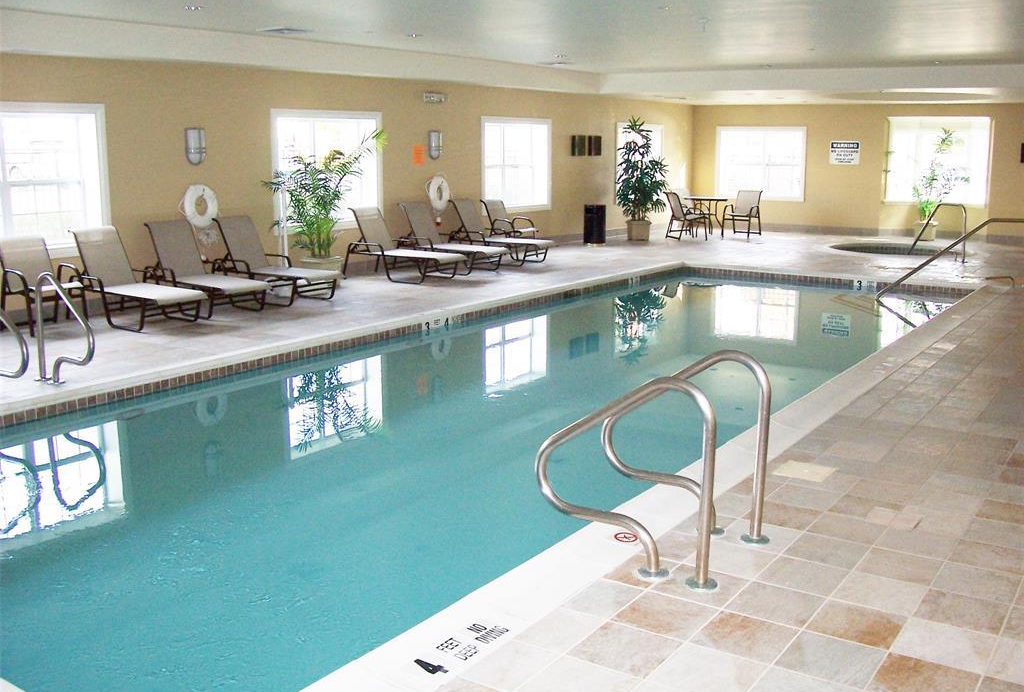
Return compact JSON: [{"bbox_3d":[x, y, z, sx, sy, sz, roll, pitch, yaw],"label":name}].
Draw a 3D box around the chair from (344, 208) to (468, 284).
[{"bbox_3d":[-1.426,-1.346,13.237,1.620,0.920,0.710,7,13,34],"label":"chair"}]

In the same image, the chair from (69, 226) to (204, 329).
[{"bbox_3d":[-3.750,-0.696,10.076,1.580,0.920,0.700,7,13,34],"label":"chair"}]

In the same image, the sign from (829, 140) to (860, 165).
[{"bbox_3d":[6.666,-3.856,20.128,0.610,0.460,0.020,7,13,34],"label":"sign"}]

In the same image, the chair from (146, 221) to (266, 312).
[{"bbox_3d":[-3.280,-0.836,10.854,1.330,0.950,0.690,5,12,27],"label":"chair"}]

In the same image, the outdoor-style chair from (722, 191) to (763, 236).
[{"bbox_3d":[4.408,-2.500,19.192,0.570,0.900,0.660,7,13,34],"label":"outdoor-style chair"}]

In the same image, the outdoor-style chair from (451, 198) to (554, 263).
[{"bbox_3d":[-0.126,-1.716,15.115,1.610,0.920,0.690,7,13,34],"label":"outdoor-style chair"}]

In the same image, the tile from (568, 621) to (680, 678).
[{"bbox_3d":[0.395,1.051,3.479,0.300,0.010,0.300,7,13,34],"label":"tile"}]

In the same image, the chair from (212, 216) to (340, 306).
[{"bbox_3d":[-2.596,-0.970,11.280,1.600,0.910,0.670,7,13,34],"label":"chair"}]

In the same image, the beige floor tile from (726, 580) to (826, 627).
[{"bbox_3d":[1.002,0.983,3.814,0.300,0.010,0.300,7,13,34],"label":"beige floor tile"}]

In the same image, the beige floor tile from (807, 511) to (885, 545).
[{"bbox_3d":[1.530,0.834,4.577,0.300,0.010,0.300,7,13,34],"label":"beige floor tile"}]

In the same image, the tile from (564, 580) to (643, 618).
[{"bbox_3d":[0.349,0.957,3.791,0.200,0.010,0.300,7,13,34],"label":"tile"}]

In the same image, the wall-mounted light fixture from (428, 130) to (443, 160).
[{"bbox_3d":[-1.128,-3.024,15.170,0.100,0.430,0.270,7,13,34],"label":"wall-mounted light fixture"}]

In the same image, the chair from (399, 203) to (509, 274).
[{"bbox_3d":[-0.838,-1.524,14.154,1.601,0.918,0.704,7,13,31],"label":"chair"}]

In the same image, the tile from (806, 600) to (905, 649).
[{"bbox_3d":[1.224,0.989,3.562,0.300,0.010,0.300,7,13,34],"label":"tile"}]

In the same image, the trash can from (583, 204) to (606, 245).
[{"bbox_3d":[1.514,-2.202,18.306,0.400,0.710,0.400,1,11,7],"label":"trash can"}]

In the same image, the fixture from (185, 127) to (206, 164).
[{"bbox_3d":[-3.555,-2.252,11.337,0.122,0.408,0.235,8,13,34],"label":"fixture"}]

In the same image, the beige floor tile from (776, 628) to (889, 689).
[{"bbox_3d":[1.057,1.042,3.332,0.304,0.012,0.304,8,13,34],"label":"beige floor tile"}]

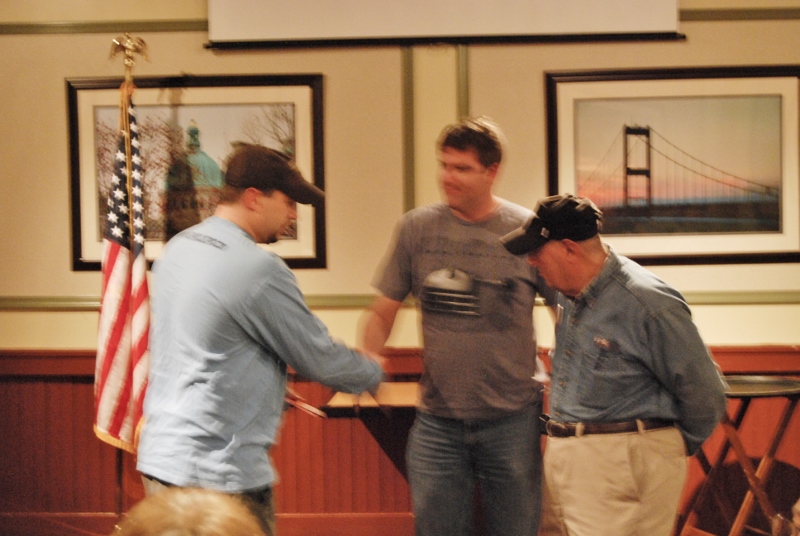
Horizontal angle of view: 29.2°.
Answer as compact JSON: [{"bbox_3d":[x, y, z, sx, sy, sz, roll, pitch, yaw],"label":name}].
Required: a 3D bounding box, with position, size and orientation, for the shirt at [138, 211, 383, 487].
[{"bbox_3d":[-0.377,0.227,4.120,0.560,0.700,0.500,-3,4,-30],"label":"shirt"}]

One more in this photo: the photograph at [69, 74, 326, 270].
[{"bbox_3d":[-0.862,-0.402,6.530,1.090,0.820,0.040,-1,4,4],"label":"photograph"}]

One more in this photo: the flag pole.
[{"bbox_3d":[-1.139,0.136,6.304,0.160,2.170,0.100,2,3,4],"label":"flag pole"}]

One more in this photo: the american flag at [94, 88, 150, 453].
[{"bbox_3d":[-1.121,0.010,6.250,0.240,1.460,0.180,1,4,4],"label":"american flag"}]

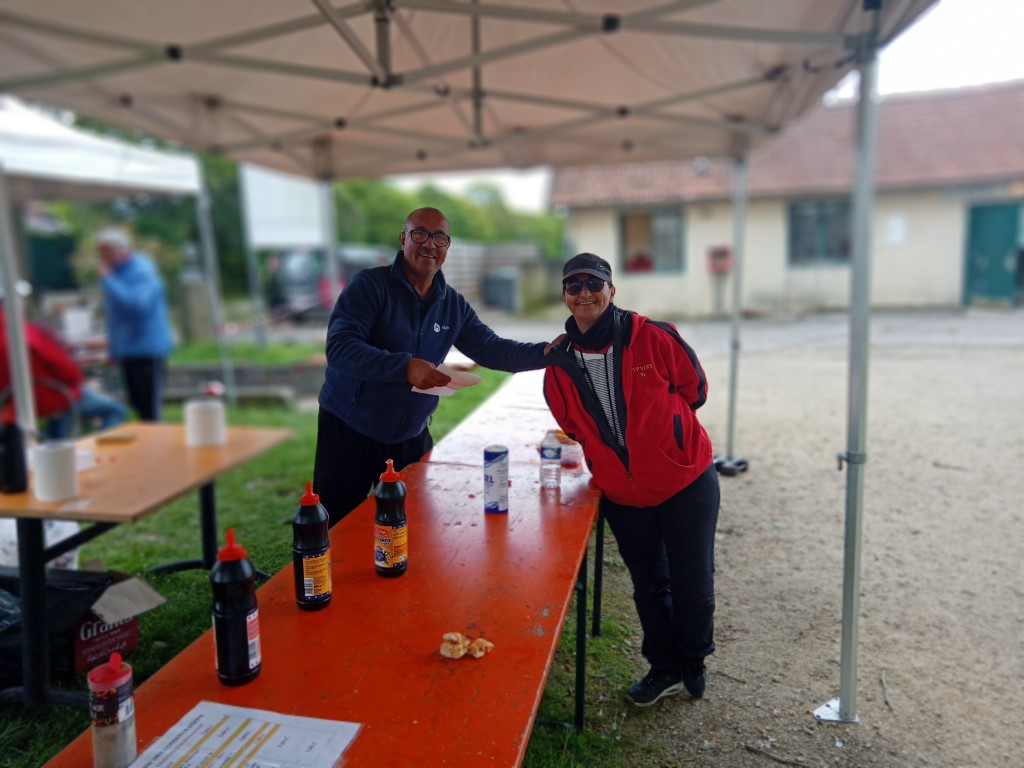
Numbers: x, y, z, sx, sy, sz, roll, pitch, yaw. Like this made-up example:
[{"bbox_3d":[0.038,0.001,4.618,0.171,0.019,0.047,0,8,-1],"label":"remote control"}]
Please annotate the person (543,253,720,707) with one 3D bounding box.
[{"bbox_3d":[0.420,0.309,2.865,0.600,1.510,0.480,3,10,23],"label":"person"}]

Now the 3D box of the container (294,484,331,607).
[{"bbox_3d":[-0.440,0.346,1.791,0.078,0.277,0.078,1,9,12],"label":"container"}]

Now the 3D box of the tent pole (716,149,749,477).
[{"bbox_3d":[1.516,-0.476,5.603,0.140,2.150,0.140,0,9,9],"label":"tent pole"}]

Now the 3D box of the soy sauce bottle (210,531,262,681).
[{"bbox_3d":[-0.499,0.398,1.477,0.080,0.277,0.080,2,10,17],"label":"soy sauce bottle"}]

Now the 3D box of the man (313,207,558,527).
[{"bbox_3d":[-0.295,0.197,3.070,0.800,1.710,0.620,-6,10,-25],"label":"man"}]

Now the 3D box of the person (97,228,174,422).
[{"bbox_3d":[-2.477,-0.154,5.450,0.500,1.730,0.500,-2,9,-6],"label":"person"}]

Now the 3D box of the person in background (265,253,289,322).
[{"bbox_3d":[-5.356,-2.202,18.800,0.500,1.620,0.380,-2,9,-6],"label":"person in background"}]

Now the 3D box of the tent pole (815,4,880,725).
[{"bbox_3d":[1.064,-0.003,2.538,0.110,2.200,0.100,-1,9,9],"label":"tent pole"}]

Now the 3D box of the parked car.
[{"bbox_3d":[-4.262,-2.443,20.000,1.780,1.640,4.200,-1,9,3],"label":"parked car"}]

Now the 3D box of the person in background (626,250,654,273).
[{"bbox_3d":[2.730,-2.127,17.600,0.550,1.450,0.400,-1,9,3],"label":"person in background"}]

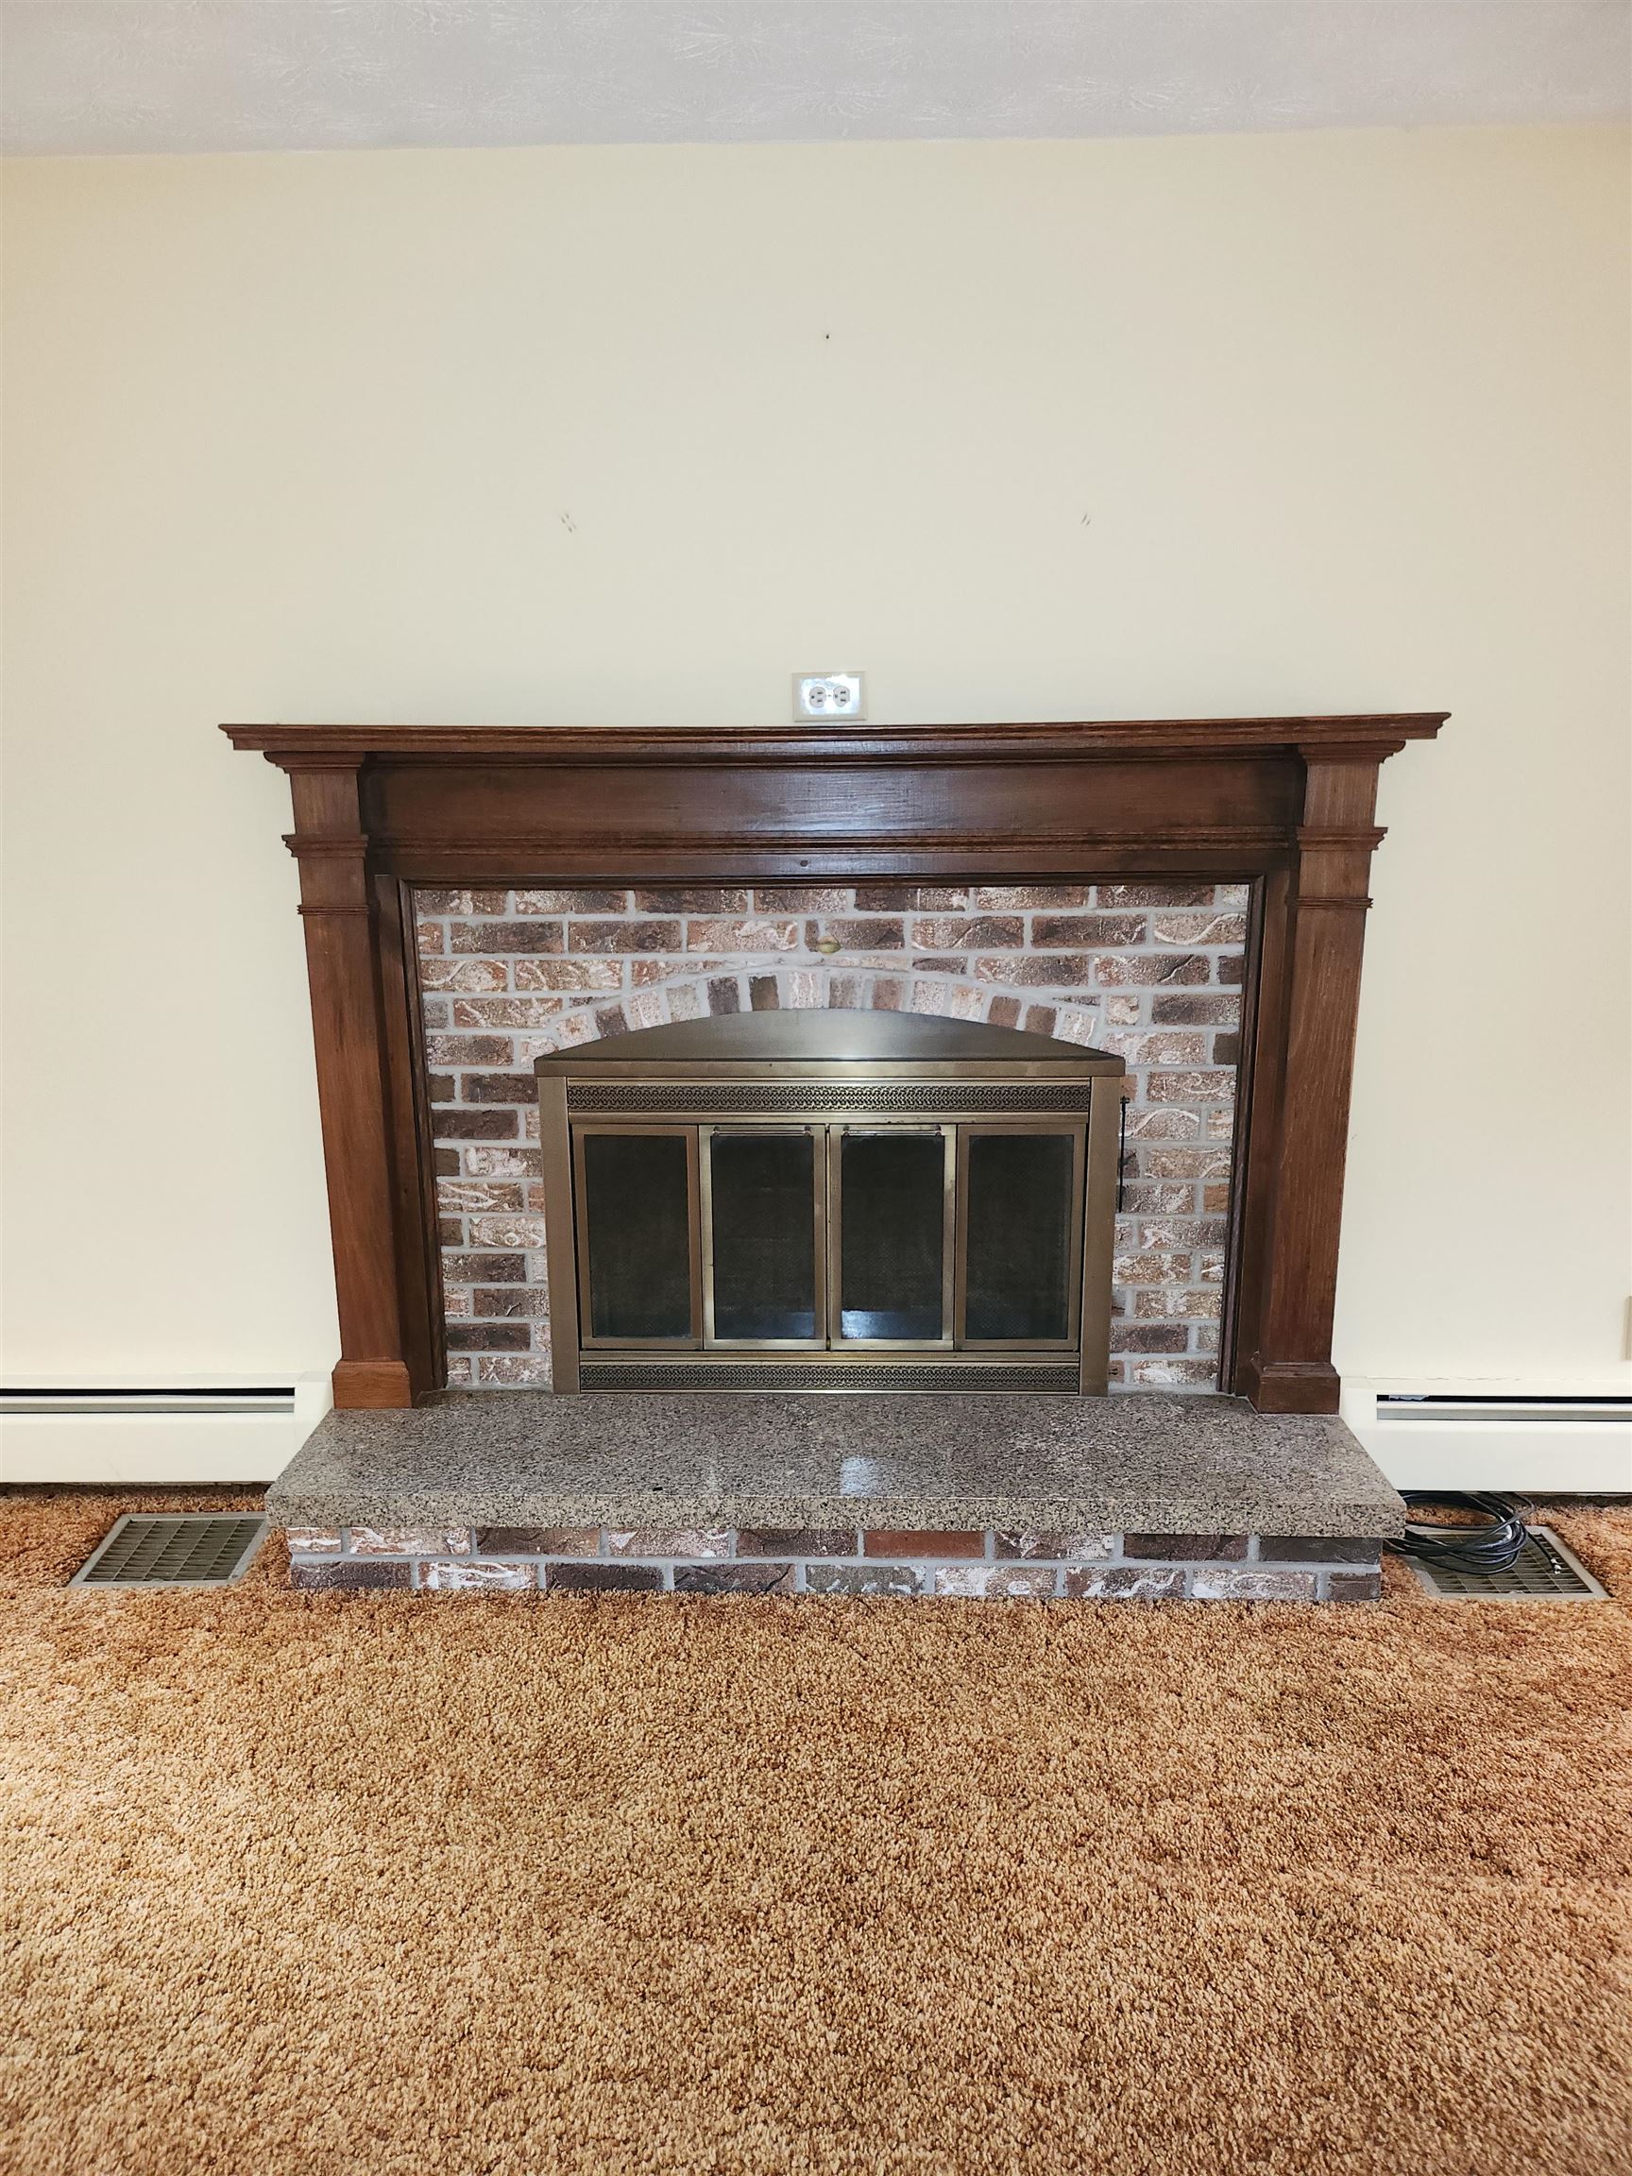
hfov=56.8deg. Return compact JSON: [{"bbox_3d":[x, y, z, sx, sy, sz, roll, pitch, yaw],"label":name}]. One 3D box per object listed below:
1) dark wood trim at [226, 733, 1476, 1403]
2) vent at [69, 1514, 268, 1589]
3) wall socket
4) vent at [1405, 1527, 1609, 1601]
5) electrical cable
[{"bbox_3d":[0.025,-0.012,2.577,1.914,1.196,0.185,0,13,2],"label":"dark wood trim"},{"bbox_3d":[-1.100,0.794,2.602,0.273,0.015,0.238,0,13,2],"label":"vent"},{"bbox_3d":[0.023,-0.651,2.515,0.123,0.079,0.010,0,13,2],"label":"wall socket"},{"bbox_3d":[1.135,0.793,2.532,0.273,0.015,0.235,0,13,2],"label":"vent"},{"bbox_3d":[1.076,0.746,2.590,0.300,0.070,0.220,0,13,2],"label":"electrical cable"}]

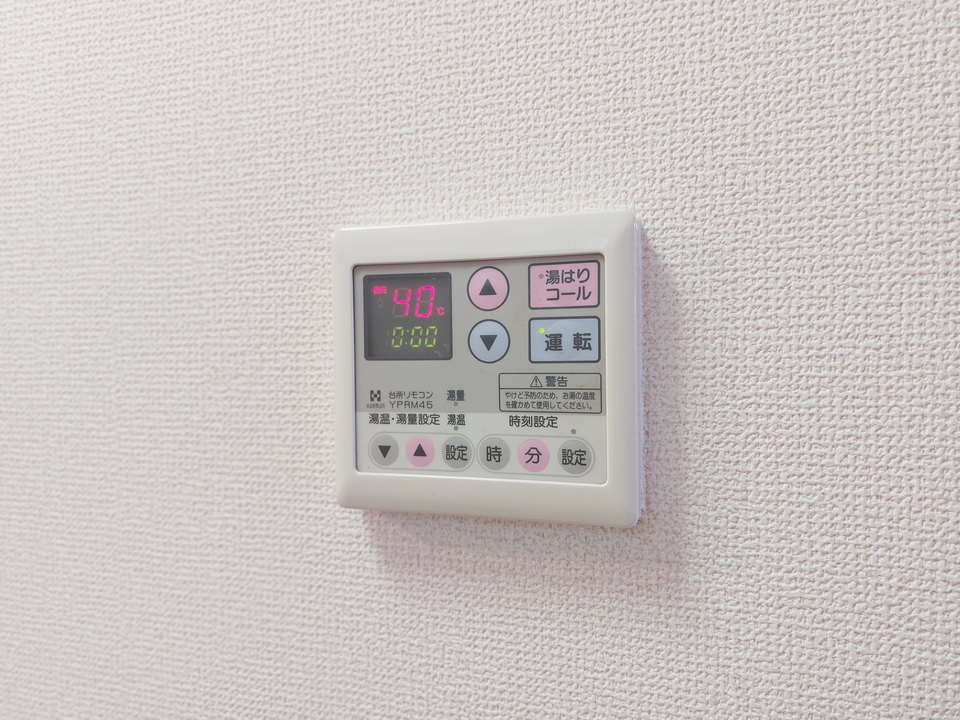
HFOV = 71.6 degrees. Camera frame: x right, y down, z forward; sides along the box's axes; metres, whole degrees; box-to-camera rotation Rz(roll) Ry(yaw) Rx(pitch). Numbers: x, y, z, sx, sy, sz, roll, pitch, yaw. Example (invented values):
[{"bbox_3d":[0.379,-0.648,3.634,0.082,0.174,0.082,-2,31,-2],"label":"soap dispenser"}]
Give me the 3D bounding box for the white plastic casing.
[{"bbox_3d":[0.000,0.004,0.277,0.130,0.121,0.020,-1,1,17],"label":"white plastic casing"}]

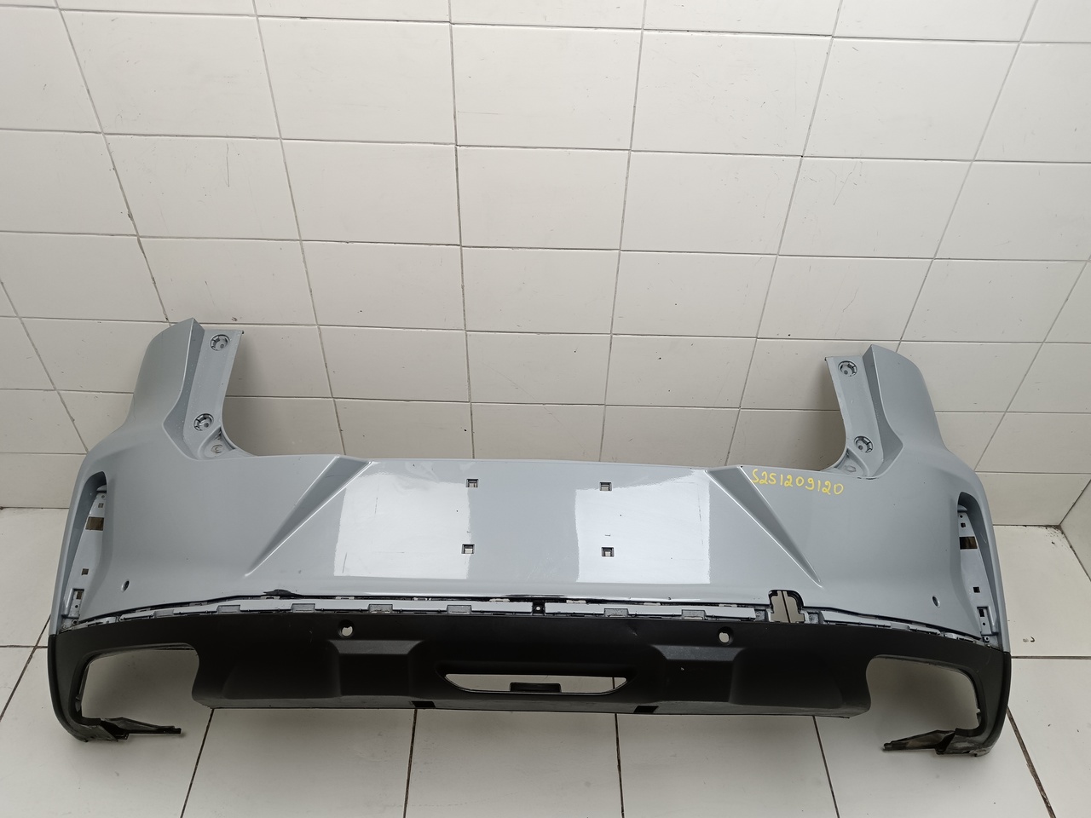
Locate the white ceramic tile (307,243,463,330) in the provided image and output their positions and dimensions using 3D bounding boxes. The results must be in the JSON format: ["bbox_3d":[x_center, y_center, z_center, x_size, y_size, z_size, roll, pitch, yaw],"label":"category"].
[{"bbox_3d":[-0.314,-0.243,1.683,0.300,0.200,0.009,1,43,-1],"label":"white ceramic tile"}]

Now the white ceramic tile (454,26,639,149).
[{"bbox_3d":[0.000,-0.530,1.411,0.300,0.200,0.009,1,43,-1],"label":"white ceramic tile"}]

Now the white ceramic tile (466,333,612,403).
[{"bbox_3d":[-0.018,-0.089,1.827,0.300,0.200,0.009,1,43,-1],"label":"white ceramic tile"}]

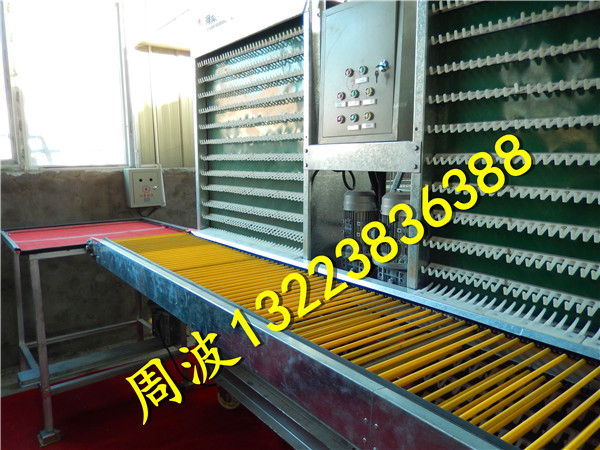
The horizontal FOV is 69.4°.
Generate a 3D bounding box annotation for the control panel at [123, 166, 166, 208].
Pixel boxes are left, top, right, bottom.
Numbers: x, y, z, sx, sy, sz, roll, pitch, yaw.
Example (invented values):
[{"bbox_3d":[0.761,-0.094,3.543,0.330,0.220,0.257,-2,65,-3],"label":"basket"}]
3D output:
[{"bbox_3d":[-1.065,-0.255,2.970,0.222,0.255,0.150,-7,10,-34],"label":"control panel"}]

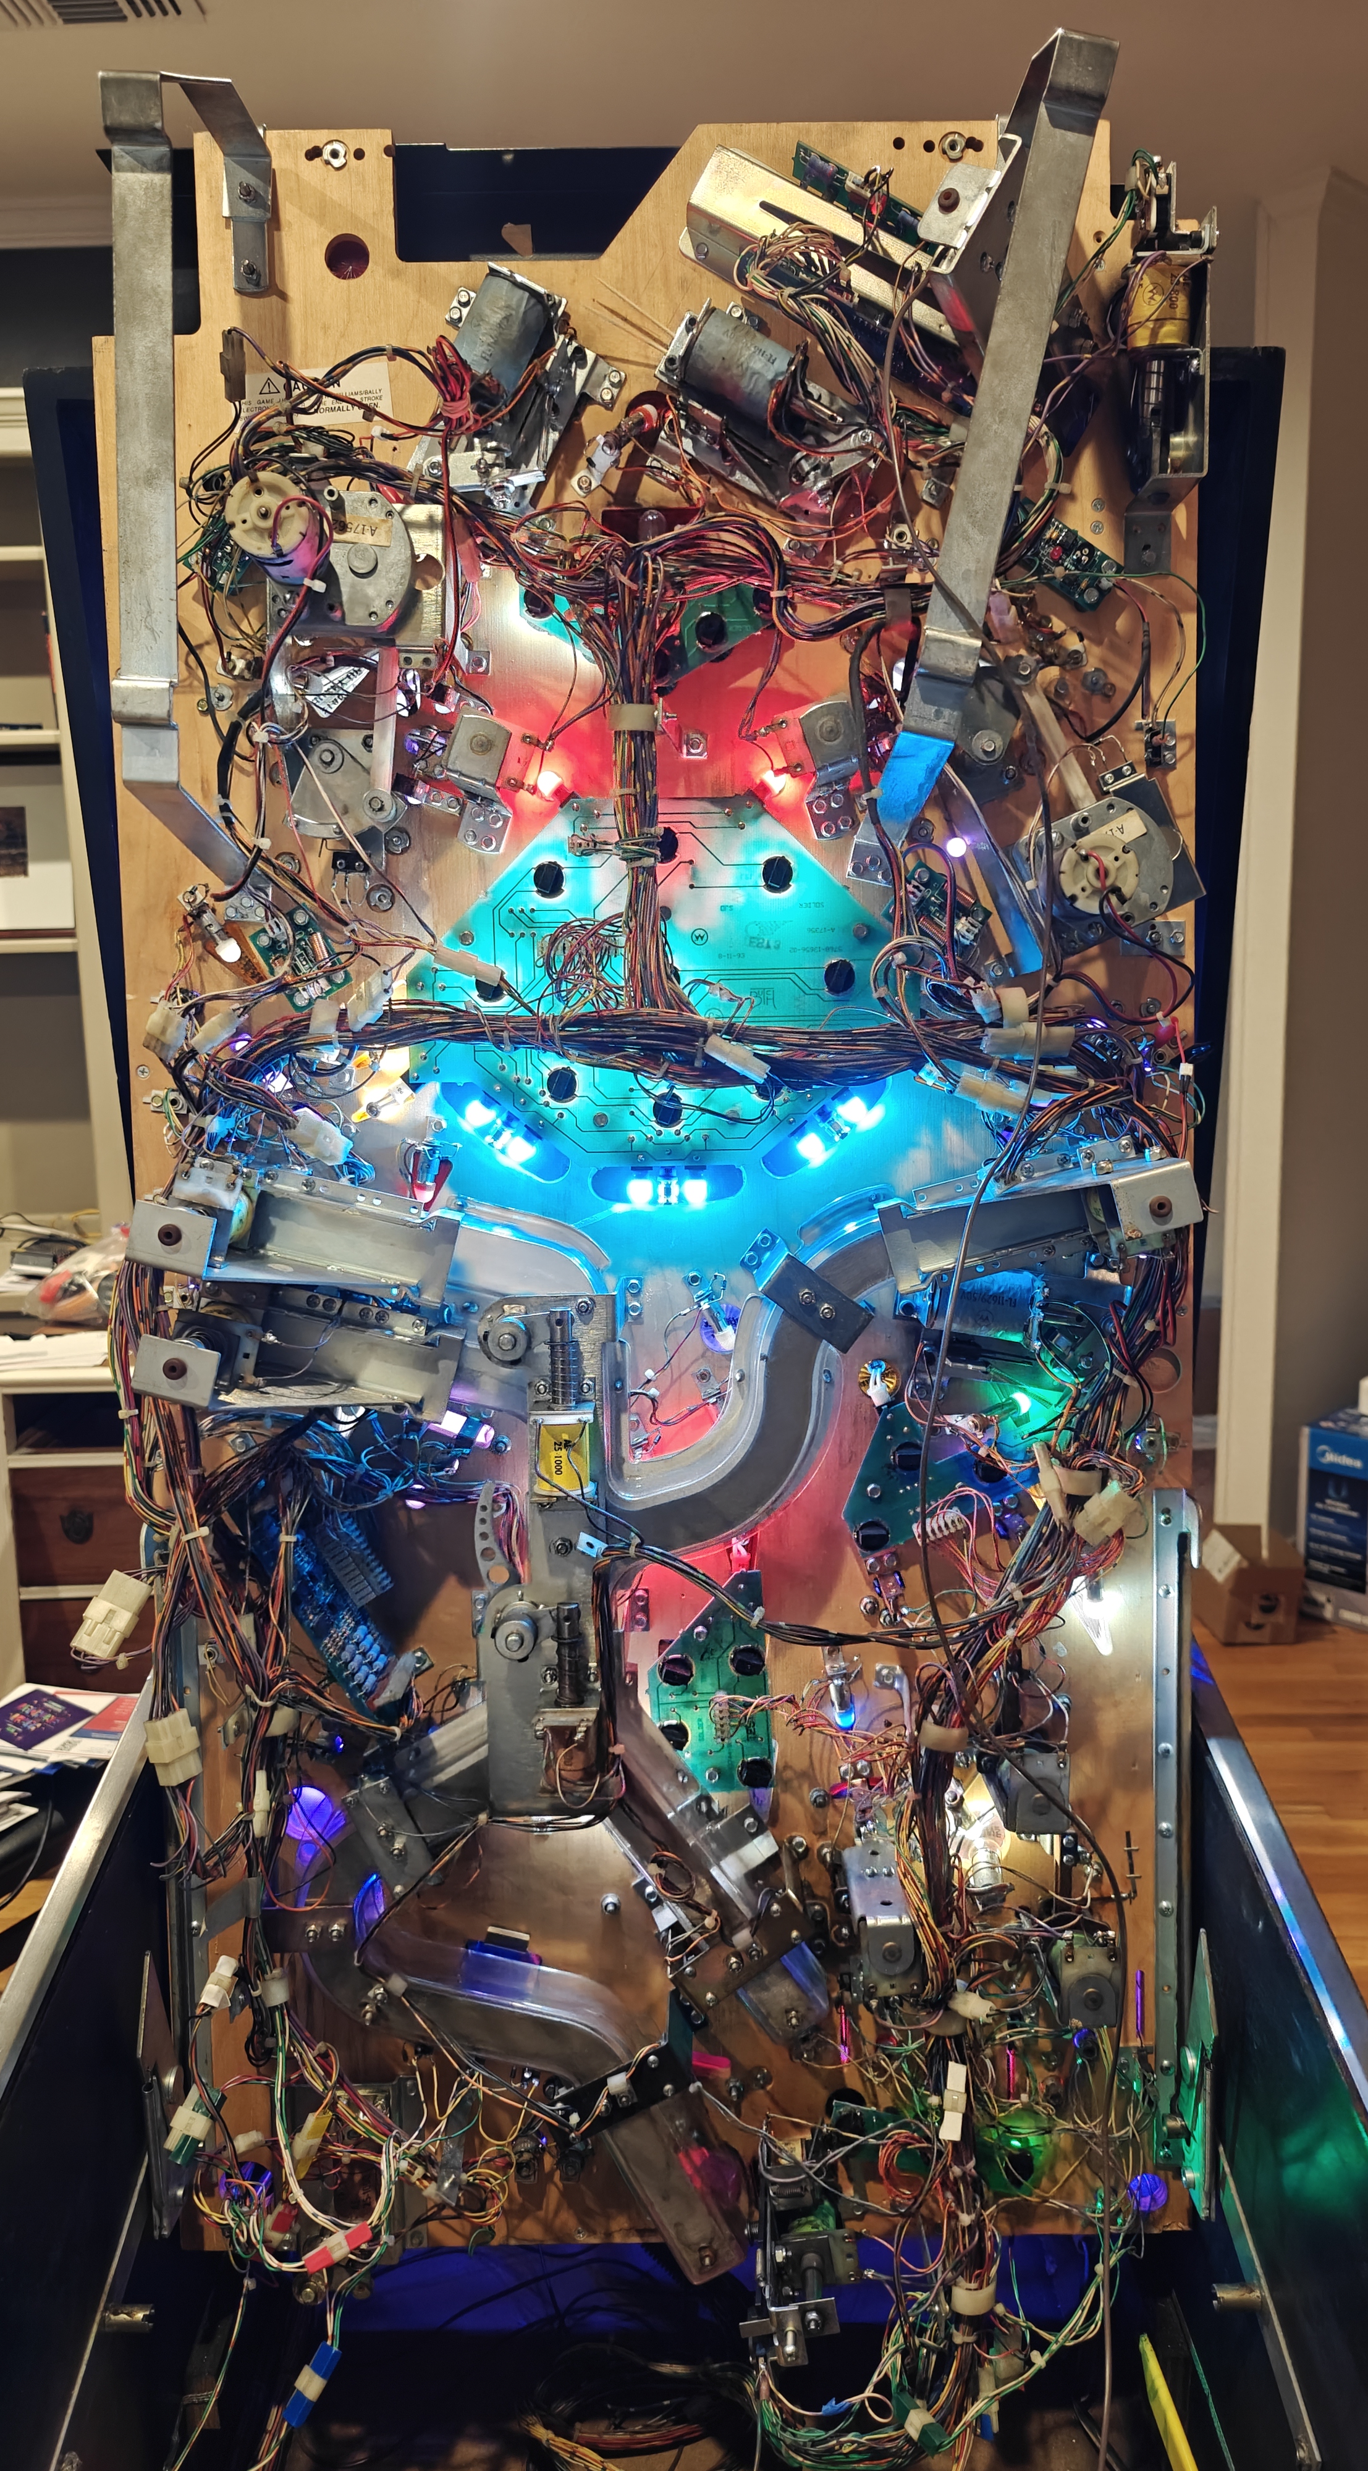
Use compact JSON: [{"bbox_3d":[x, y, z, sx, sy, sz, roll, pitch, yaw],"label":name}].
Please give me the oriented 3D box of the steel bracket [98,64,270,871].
[{"bbox_3d":[-0.234,-0.366,0.838,0.030,0.380,0.178,-1,5,0],"label":"steel bracket"}]

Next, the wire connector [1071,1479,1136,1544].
[{"bbox_3d":[0.227,0.149,0.924,0.034,0.021,0.015,-45,3,3],"label":"wire connector"}]

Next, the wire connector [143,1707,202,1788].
[{"bbox_3d":[-0.281,0.283,0.944,0.024,0.037,0.019,-15,5,-29],"label":"wire connector"}]

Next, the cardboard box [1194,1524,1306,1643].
[{"bbox_3d":[1.276,0.792,3.900,0.175,0.195,0.240,-1,10,0],"label":"cardboard box"}]

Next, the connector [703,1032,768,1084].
[{"bbox_3d":[0.027,-0.093,0.894,0.035,0.011,0.009,29,4,-2],"label":"connector"}]

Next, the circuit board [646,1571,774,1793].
[{"bbox_3d":[0.014,0.251,0.966,0.070,0.126,0.012,-3,5,0],"label":"circuit board"}]

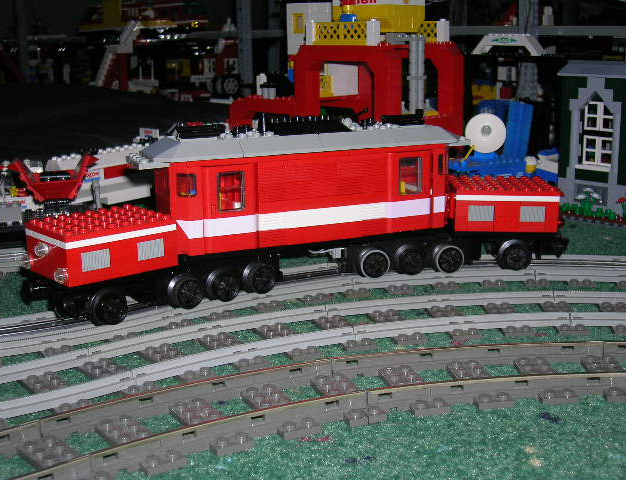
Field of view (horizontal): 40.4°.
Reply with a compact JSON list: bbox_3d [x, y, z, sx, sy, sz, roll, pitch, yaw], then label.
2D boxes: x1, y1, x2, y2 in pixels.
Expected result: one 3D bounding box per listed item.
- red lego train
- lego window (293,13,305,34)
[{"bbox_3d":[0.003,-0.024,0.507,0.342,0.104,0.072,-6,14,-21],"label":"red lego train"},{"bbox_3d":[-0.011,-0.217,0.853,0.016,0.019,0.008,11,17,39],"label":"lego window"}]

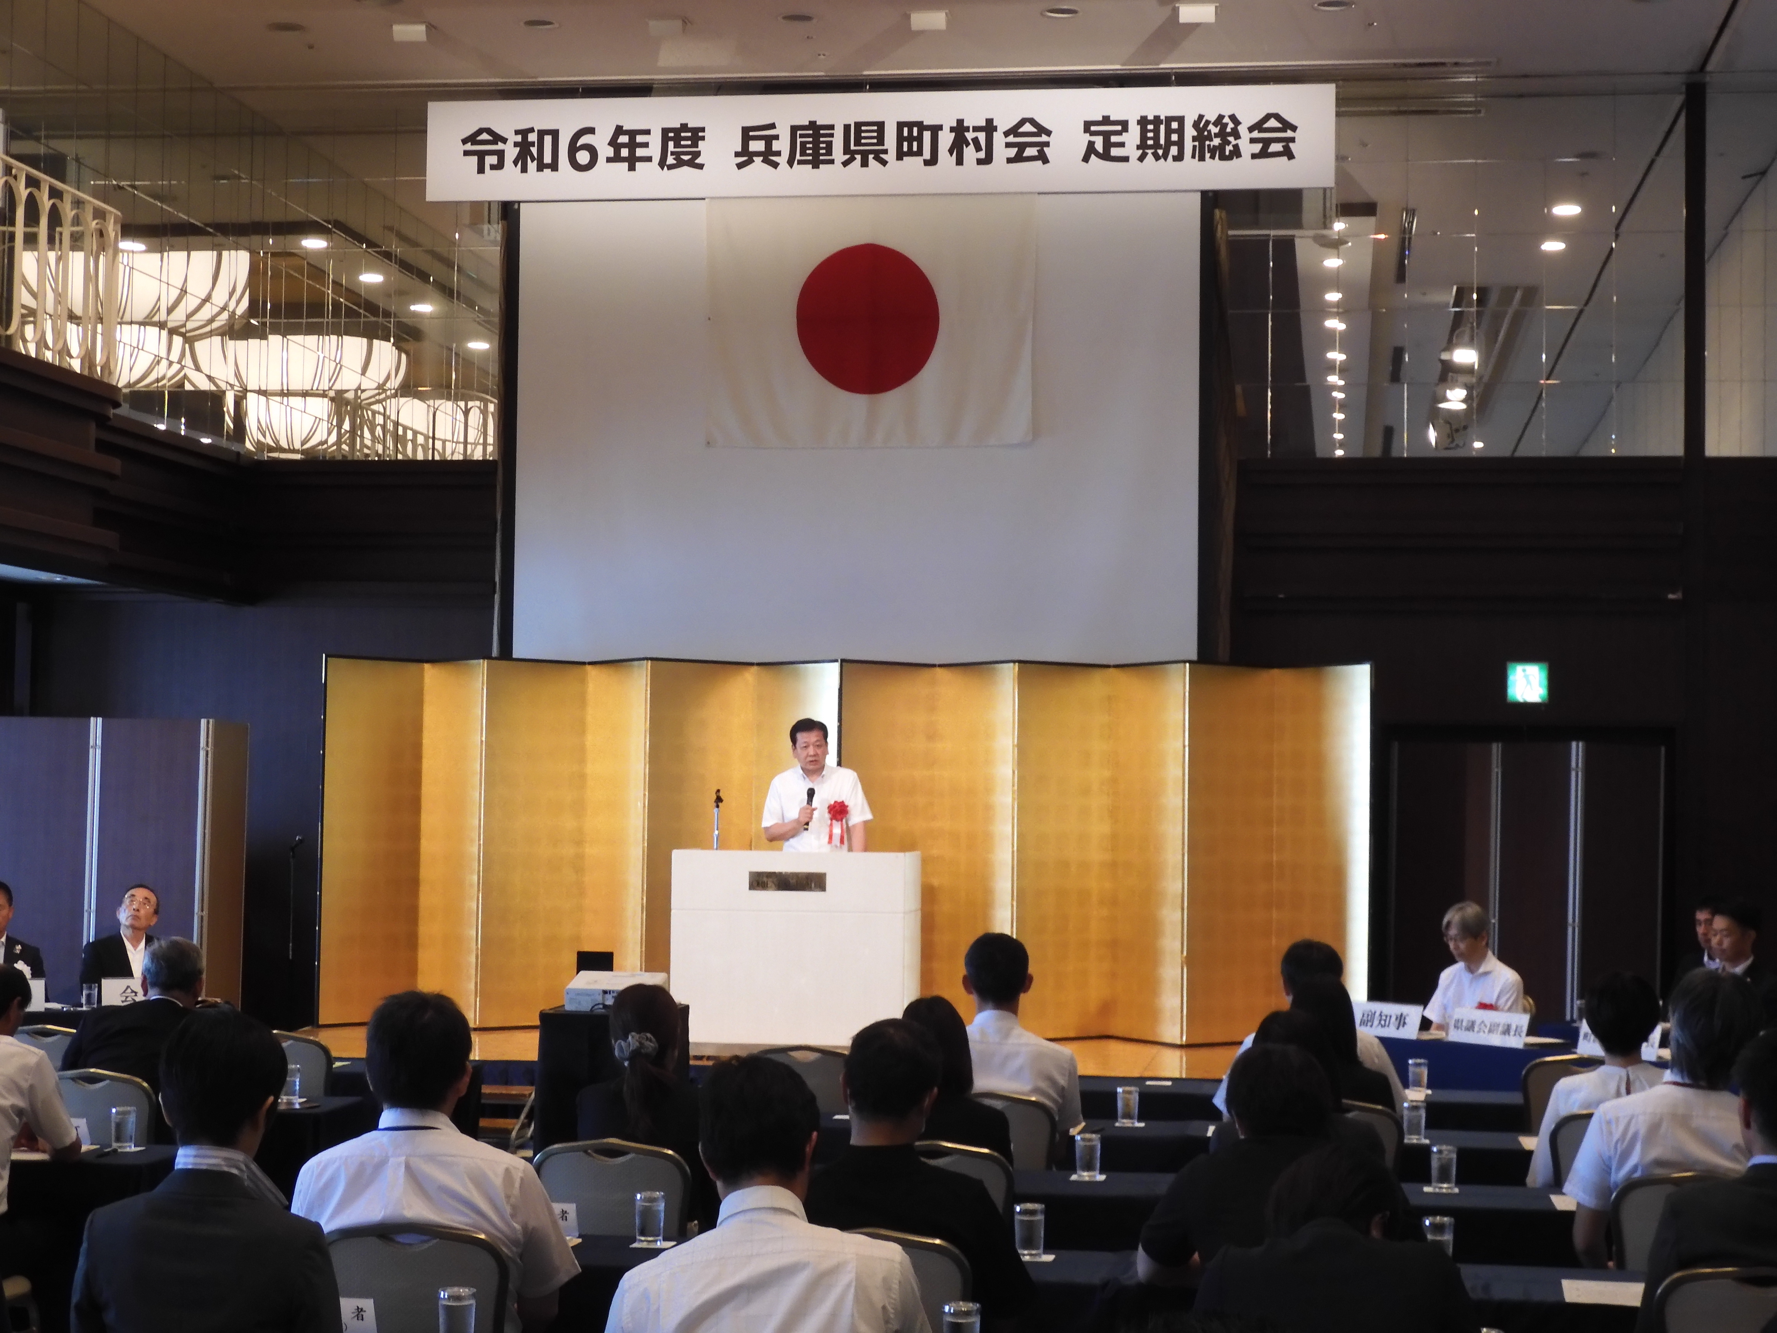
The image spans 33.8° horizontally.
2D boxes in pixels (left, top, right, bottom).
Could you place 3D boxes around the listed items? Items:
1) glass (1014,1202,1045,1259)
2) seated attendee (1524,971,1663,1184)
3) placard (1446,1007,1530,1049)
[{"bbox_3d":[0.314,1.250,6.477,0.066,0.112,0.066,0,-3,6],"label":"glass"},{"bbox_3d":[2.061,1.498,8.456,0.520,1.260,0.750,0,-3,8],"label":"seated attendee"},{"bbox_3d":[2.581,1.556,12.535,0.080,0.140,0.420,3,-4,-35],"label":"placard"}]

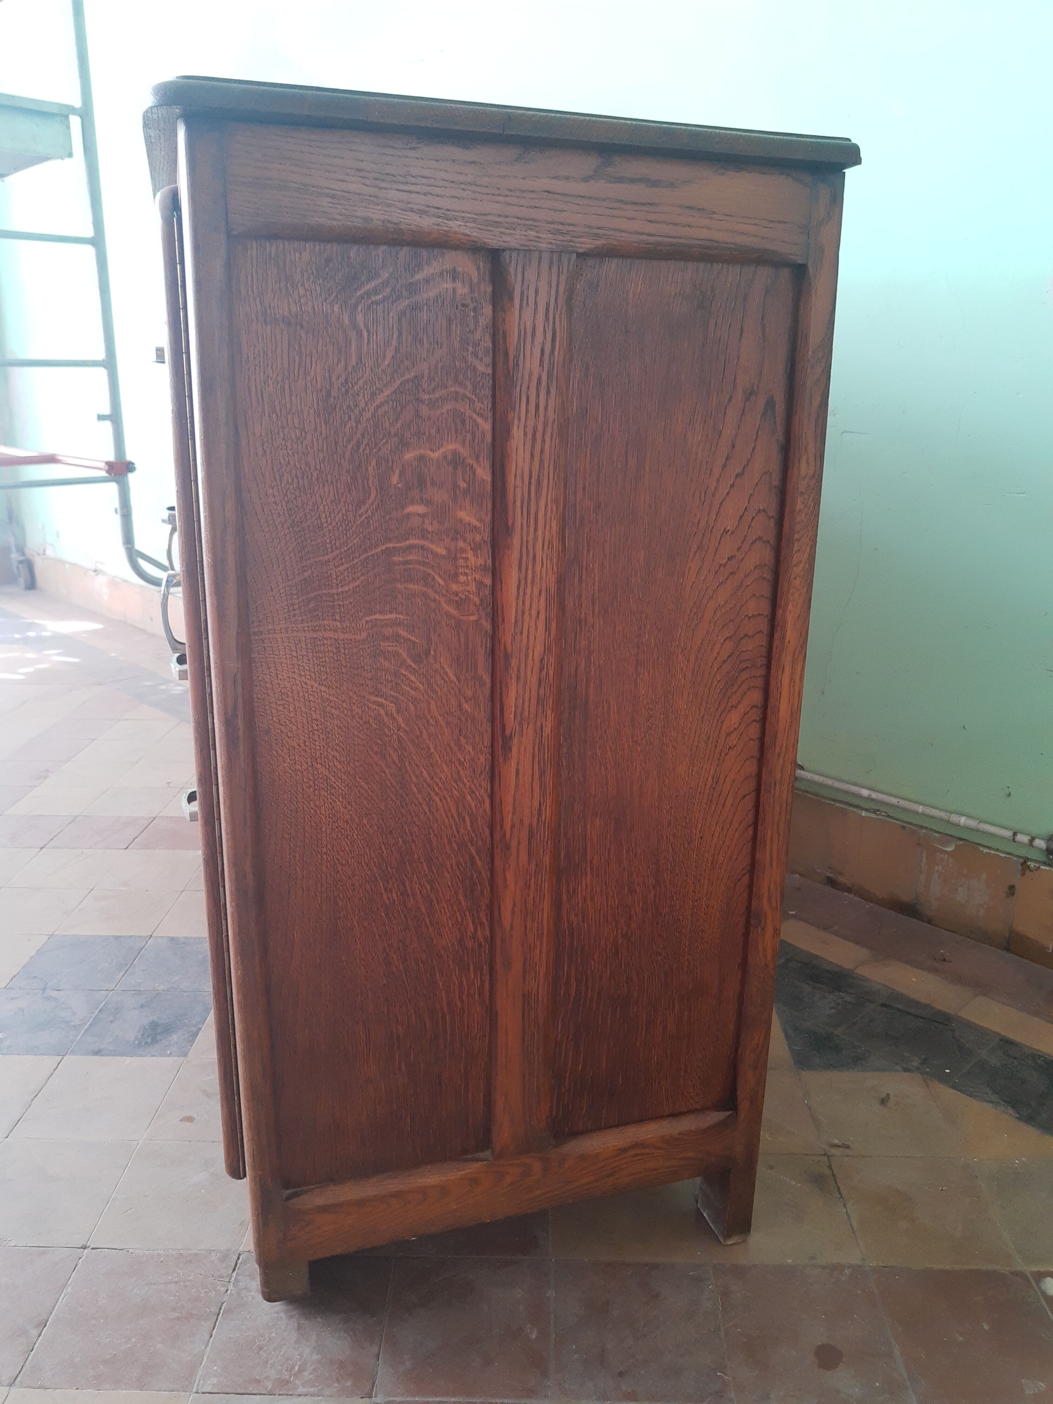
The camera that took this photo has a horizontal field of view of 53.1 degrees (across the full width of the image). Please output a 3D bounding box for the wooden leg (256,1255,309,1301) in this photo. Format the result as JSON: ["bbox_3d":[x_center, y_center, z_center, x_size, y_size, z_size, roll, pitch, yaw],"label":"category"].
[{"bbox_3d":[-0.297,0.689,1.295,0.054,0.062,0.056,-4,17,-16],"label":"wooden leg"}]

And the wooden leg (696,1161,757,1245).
[{"bbox_3d":[0.266,0.637,1.390,0.038,0.122,0.070,-4,17,-16],"label":"wooden leg"}]

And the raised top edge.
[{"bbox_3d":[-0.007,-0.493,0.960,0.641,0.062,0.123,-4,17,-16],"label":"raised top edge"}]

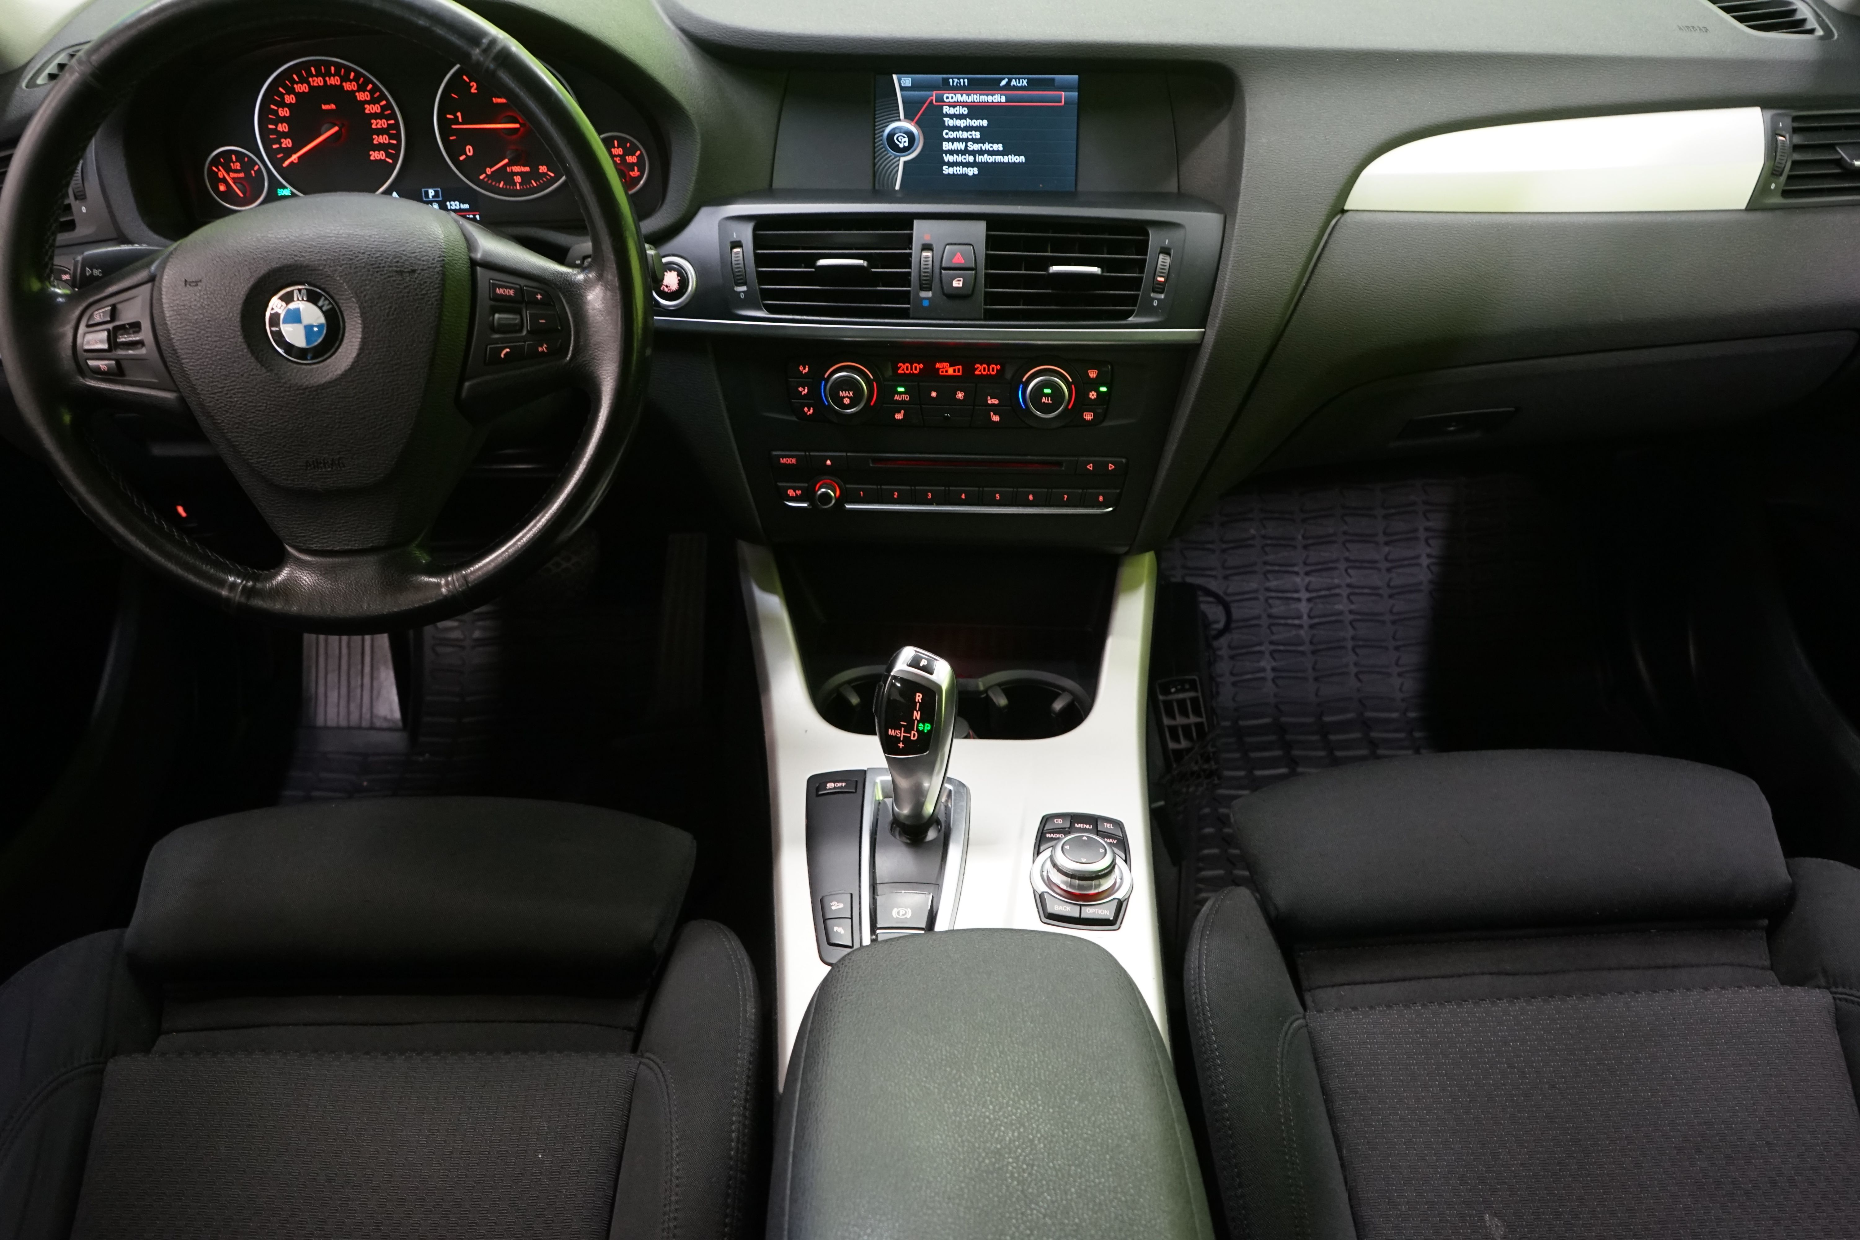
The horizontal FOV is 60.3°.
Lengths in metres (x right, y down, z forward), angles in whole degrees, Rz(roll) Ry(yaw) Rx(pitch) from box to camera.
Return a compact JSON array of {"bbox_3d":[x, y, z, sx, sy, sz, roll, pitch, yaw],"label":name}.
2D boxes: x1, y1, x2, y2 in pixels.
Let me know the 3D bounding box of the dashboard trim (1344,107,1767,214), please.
[{"bbox_3d":[0.444,-0.326,1.140,0.300,0.073,0.035,-1,19,0],"label":"dashboard trim"}]

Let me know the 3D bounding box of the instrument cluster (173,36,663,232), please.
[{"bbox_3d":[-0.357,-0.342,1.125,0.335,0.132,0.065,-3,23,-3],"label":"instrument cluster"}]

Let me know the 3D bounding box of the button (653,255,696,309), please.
[{"bbox_3d":[-0.174,-0.227,1.075,0.034,0.035,0.016,0,20,1],"label":"button"}]

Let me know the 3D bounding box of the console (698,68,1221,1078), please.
[{"bbox_3d":[0.019,-0.051,1.023,0.340,0.450,0.550,-2,34,-2],"label":"console"}]

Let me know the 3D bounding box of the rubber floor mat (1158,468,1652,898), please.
[{"bbox_3d":[0.494,0.070,1.623,0.470,0.080,0.600,-2,49,-2],"label":"rubber floor mat"}]

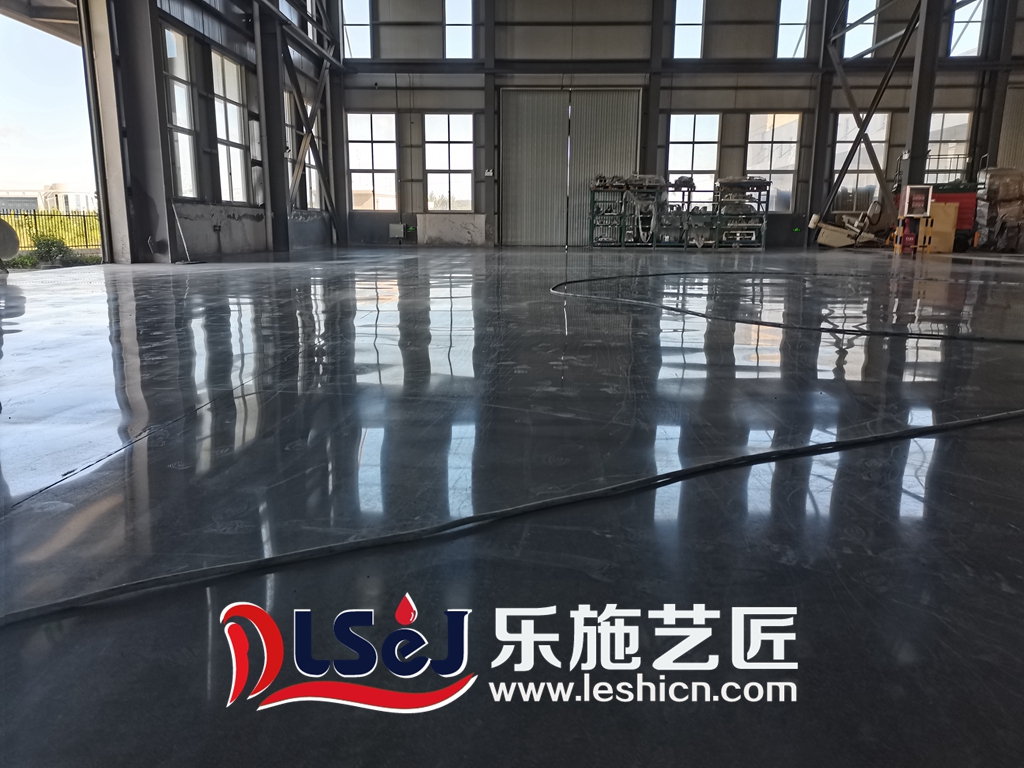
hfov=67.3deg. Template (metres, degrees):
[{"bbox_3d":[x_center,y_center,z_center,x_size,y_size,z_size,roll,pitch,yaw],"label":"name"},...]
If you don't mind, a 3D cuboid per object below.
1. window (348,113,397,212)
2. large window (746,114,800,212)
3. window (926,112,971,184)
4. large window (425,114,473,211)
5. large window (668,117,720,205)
[{"bbox_3d":[-4.244,-6.708,23.338,1.510,2.890,0.120,1,12,2],"label":"window"},{"bbox_3d":[7.718,-6.529,22.837,1.540,2.890,0.120,1,12,2],"label":"large window"},{"bbox_3d":[12.597,-6.456,22.632,1.520,2.890,0.120,1,12,2],"label":"window"},{"bbox_3d":[-1.904,-6.673,23.240,1.500,2.890,0.120,1,12,2],"label":"large window"},{"bbox_3d":[5.394,-6.564,22.934,1.520,2.890,0.120,1,12,2],"label":"large window"}]

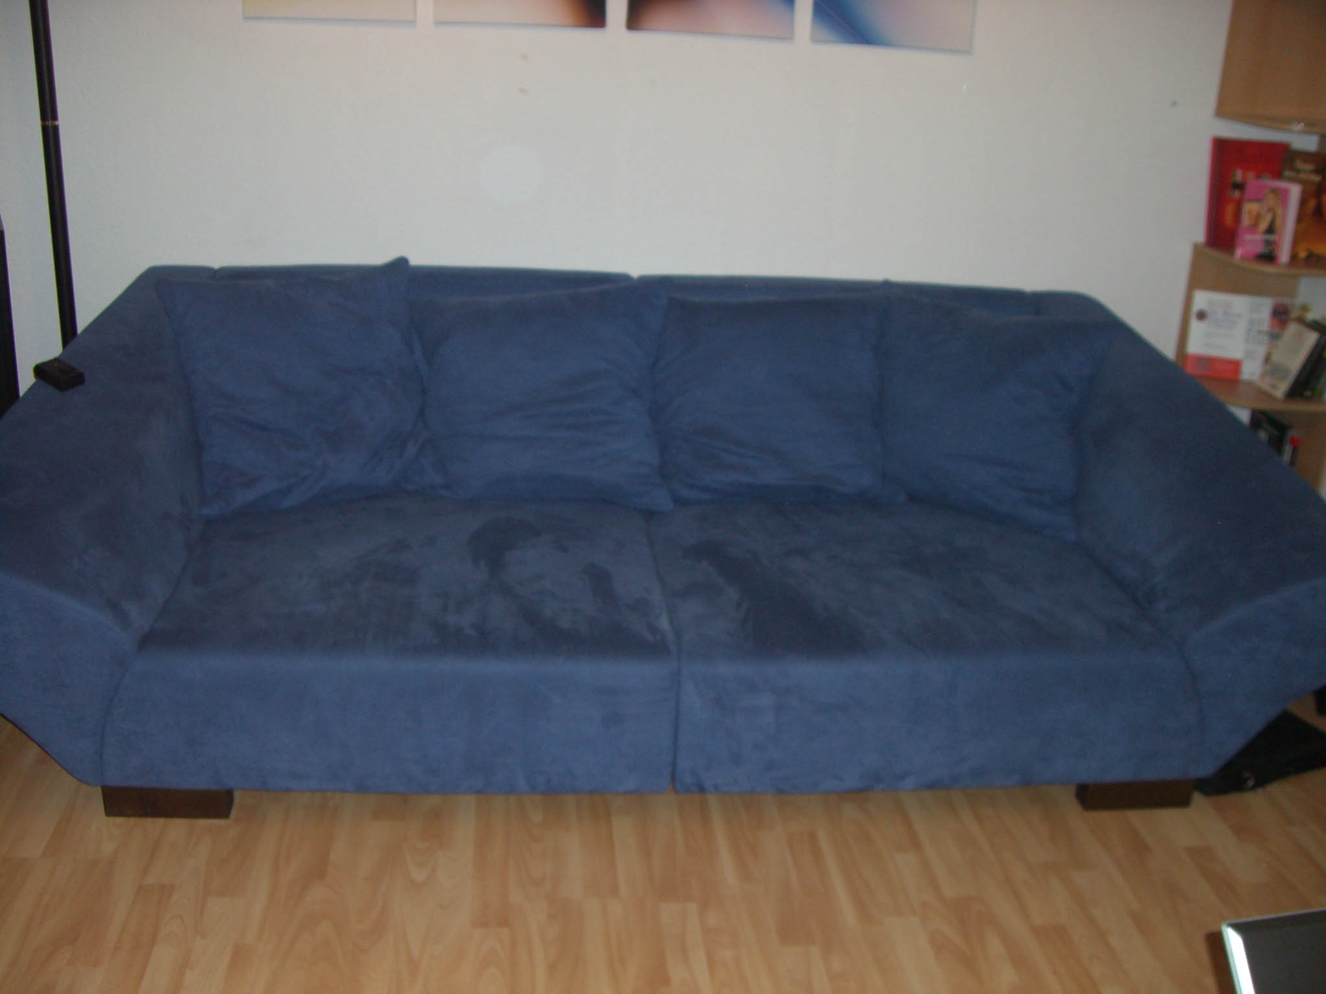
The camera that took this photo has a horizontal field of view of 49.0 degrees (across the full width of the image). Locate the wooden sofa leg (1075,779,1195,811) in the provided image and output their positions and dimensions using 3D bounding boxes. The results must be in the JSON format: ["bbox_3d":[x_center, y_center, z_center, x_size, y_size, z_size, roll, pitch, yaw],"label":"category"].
[{"bbox_3d":[0.977,0.599,3.011,0.228,0.075,0.060,1,20,-6],"label":"wooden sofa leg"}]

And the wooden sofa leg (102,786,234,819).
[{"bbox_3d":[-0.954,0.574,2.818,0.233,0.075,0.060,1,20,-6],"label":"wooden sofa leg"}]

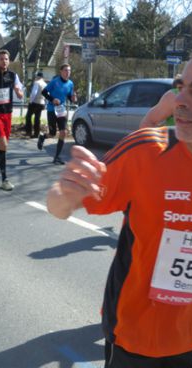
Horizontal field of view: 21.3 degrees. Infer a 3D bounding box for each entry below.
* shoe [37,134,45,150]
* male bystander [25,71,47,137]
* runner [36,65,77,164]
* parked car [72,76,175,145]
[{"bbox_3d":[-1.042,-0.794,9.750,0.105,0.290,0.120,-6,17,-36],"label":"shoe"},{"bbox_3d":[-1.643,-2.163,13.932,0.550,1.760,0.400,-5,13,-30],"label":"male bystander"},{"bbox_3d":[-0.757,-1.304,9.383,0.530,1.780,0.820,-7,14,-38],"label":"runner"},{"bbox_3d":[1.295,-1.498,11.286,1.860,1.650,4.700,-6,14,-36],"label":"parked car"}]

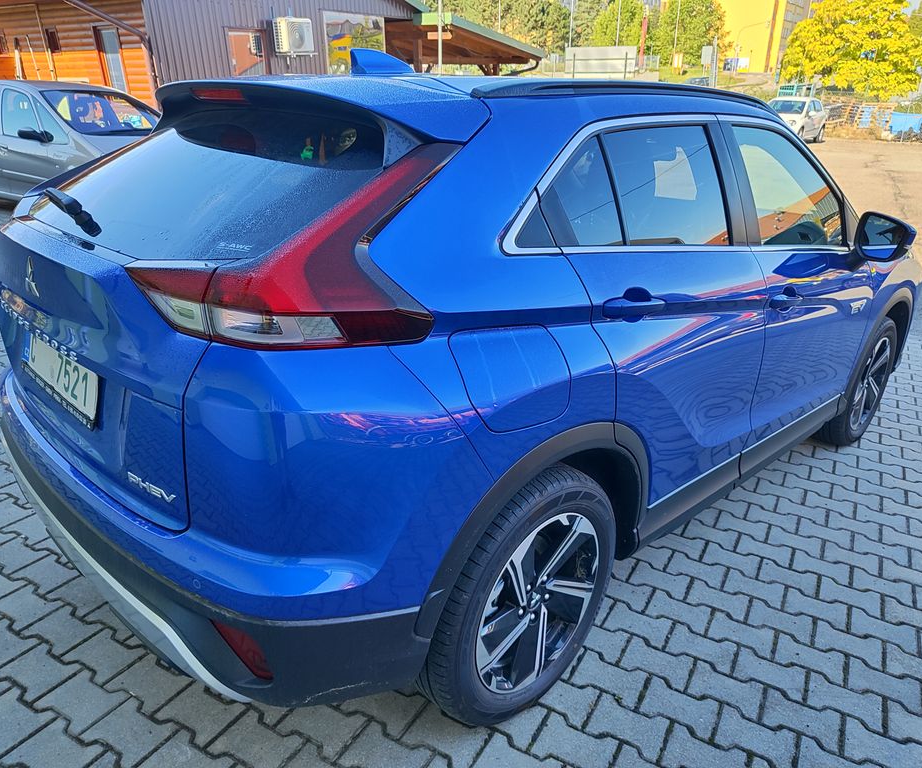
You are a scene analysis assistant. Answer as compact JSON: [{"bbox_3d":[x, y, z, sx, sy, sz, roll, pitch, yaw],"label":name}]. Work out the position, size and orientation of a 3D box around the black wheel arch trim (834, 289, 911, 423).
[{"bbox_3d":[2.104,-0.212,3.444,1.020,0.530,0.100,-16,28,-42],"label":"black wheel arch trim"}]

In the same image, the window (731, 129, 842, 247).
[{"bbox_3d":[1.215,-0.694,2.470,0.840,0.435,0.060,-16,5,-42],"label":"window"}]

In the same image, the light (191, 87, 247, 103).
[{"bbox_3d":[-0.599,-0.713,1.684,0.035,0.035,0.280,-16,28,-42],"label":"light"}]

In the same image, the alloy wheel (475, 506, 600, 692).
[{"bbox_3d":[0.154,0.546,1.827,0.488,0.488,0.170,-16,27,-41],"label":"alloy wheel"}]

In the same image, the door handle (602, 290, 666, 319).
[{"bbox_3d":[0.428,-0.189,1.684,0.275,0.065,0.055,-9,22,-44],"label":"door handle"}]

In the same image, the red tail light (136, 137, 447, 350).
[{"bbox_3d":[-0.249,-0.271,1.248,0.600,0.340,0.400,-16,27,-41],"label":"red tail light"}]

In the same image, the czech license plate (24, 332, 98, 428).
[{"bbox_3d":[-0.956,-0.034,1.616,0.020,0.120,0.525,-2,17,-46],"label":"czech license plate"}]

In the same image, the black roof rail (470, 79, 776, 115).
[{"bbox_3d":[0.611,-0.857,2.053,1.630,0.110,0.070,-16,27,-41],"label":"black roof rail"}]

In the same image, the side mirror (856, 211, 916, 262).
[{"bbox_3d":[1.635,-0.569,2.626,0.150,0.185,0.220,-16,27,-41],"label":"side mirror"}]

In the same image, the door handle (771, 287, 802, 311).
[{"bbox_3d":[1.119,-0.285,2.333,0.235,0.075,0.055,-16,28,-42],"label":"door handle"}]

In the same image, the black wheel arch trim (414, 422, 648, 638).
[{"bbox_3d":[0.203,0.323,1.669,0.920,0.480,0.100,-16,28,-42],"label":"black wheel arch trim"}]

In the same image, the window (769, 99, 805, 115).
[{"bbox_3d":[11.242,-9.567,23.500,1.320,0.460,0.550,16,26,35],"label":"window"}]

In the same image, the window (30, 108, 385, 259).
[{"bbox_3d":[-0.687,-0.503,1.681,1.150,0.100,0.560,22,59,41],"label":"window"}]

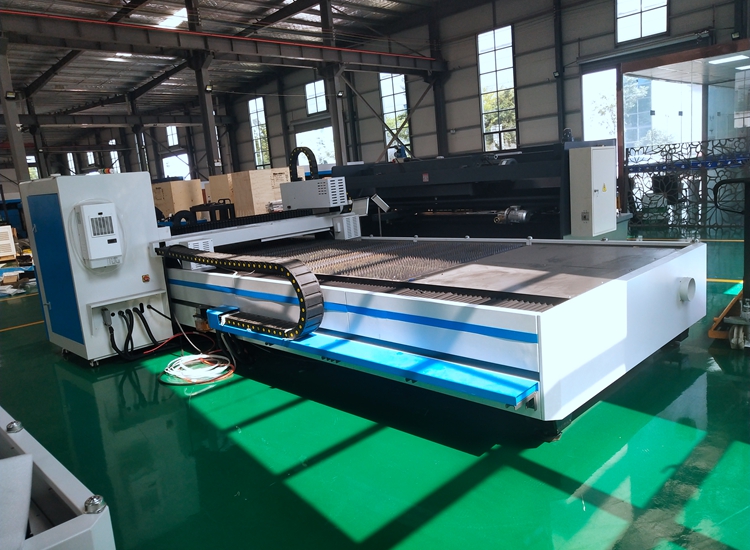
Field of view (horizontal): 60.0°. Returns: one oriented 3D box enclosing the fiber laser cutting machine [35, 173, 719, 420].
[{"bbox_3d":[-0.451,-0.175,5.335,2.830,1.700,5.059,-15,14,-43],"label":"fiber laser cutting machine"}]

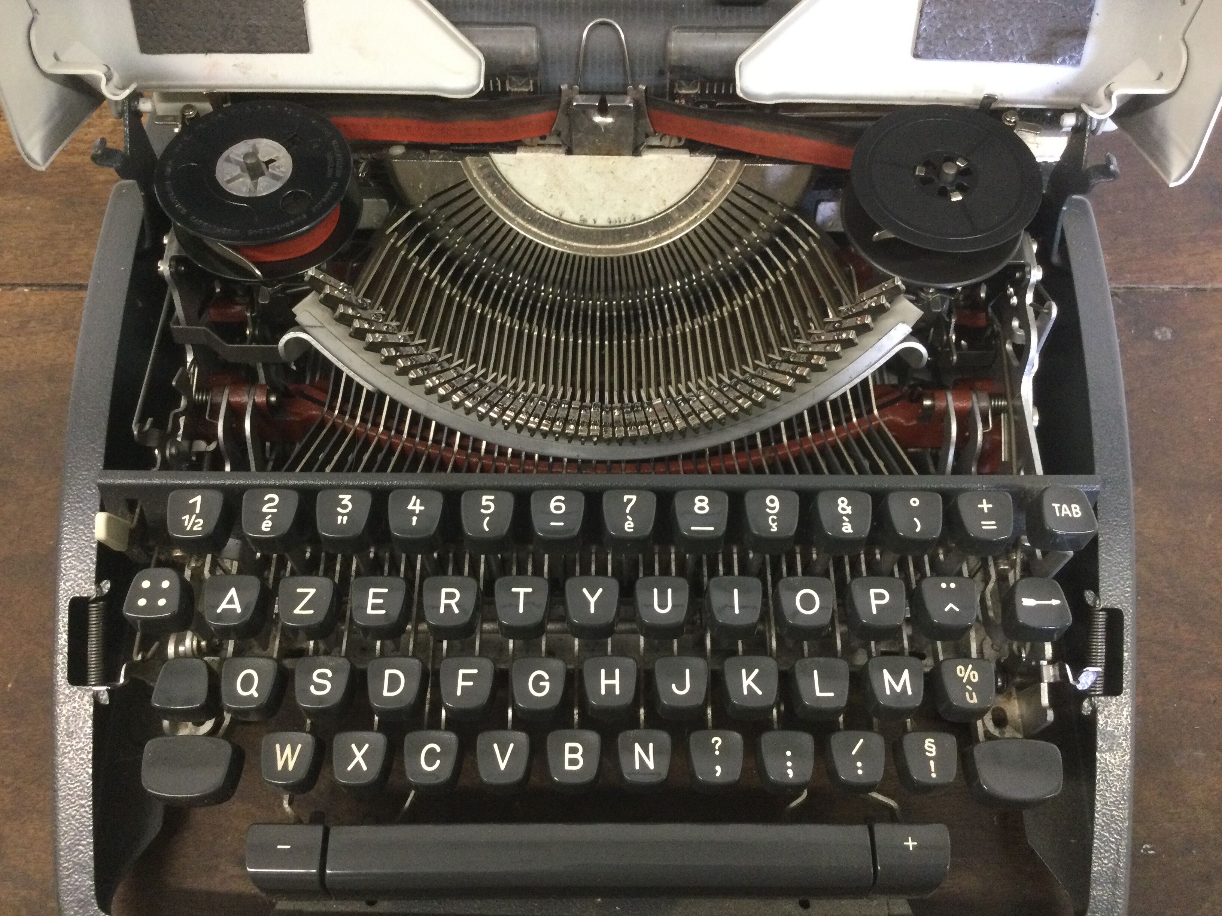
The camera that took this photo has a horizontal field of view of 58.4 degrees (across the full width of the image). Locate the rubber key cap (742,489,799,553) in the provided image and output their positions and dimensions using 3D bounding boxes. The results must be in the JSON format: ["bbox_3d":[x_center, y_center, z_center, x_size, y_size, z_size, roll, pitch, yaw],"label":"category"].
[{"bbox_3d":[0.043,0.017,0.294,0.015,0.009,0.014,0,61,0],"label":"rubber key cap"}]

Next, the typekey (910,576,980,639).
[{"bbox_3d":[0.092,0.041,0.300,0.015,0.010,0.015,1,62,-2],"label":"typekey"}]

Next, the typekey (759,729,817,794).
[{"bbox_3d":[0.048,0.083,0.299,0.015,0.010,0.015,1,62,-2],"label":"typekey"}]

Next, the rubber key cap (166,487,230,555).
[{"bbox_3d":[-0.111,0.017,0.294,0.015,0.009,0.014,0,61,0],"label":"rubber key cap"}]

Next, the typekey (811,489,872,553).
[{"bbox_3d":[0.062,0.017,0.293,0.014,0.011,0.014,0,62,0],"label":"typekey"}]

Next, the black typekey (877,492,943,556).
[{"bbox_3d":[0.082,0.018,0.299,0.015,0.010,0.015,1,62,-2],"label":"black typekey"}]

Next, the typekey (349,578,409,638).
[{"bbox_3d":[-0.061,0.040,0.293,0.014,0.010,0.014,0,62,-1],"label":"typekey"}]

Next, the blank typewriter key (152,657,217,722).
[{"bbox_3d":[-0.114,0.062,0.293,0.015,0.009,0.015,0,62,-1],"label":"blank typewriter key"}]

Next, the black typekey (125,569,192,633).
[{"bbox_3d":[-0.120,0.038,0.292,0.015,0.011,0.014,0,62,-1],"label":"black typekey"}]

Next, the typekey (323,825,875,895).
[{"bbox_3d":[-0.003,0.110,0.298,0.146,0.011,0.017,0,61,0],"label":"typekey"}]

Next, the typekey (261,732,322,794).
[{"bbox_3d":[-0.086,0.082,0.295,0.014,0.011,0.014,0,62,0],"label":"typekey"}]

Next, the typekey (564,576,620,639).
[{"bbox_3d":[-0.005,0.041,0.297,0.015,0.010,0.015,1,62,-2],"label":"typekey"}]

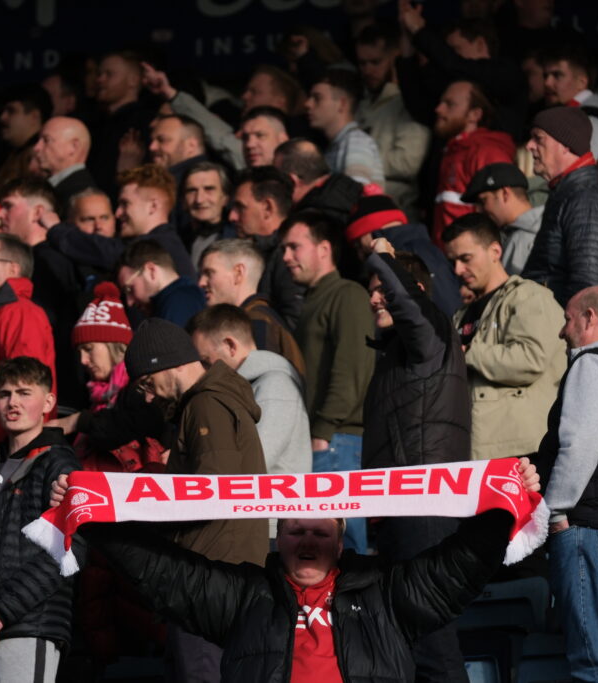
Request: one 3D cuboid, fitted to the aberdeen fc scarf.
[{"bbox_3d":[-0.033,0.460,15.600,1.360,0.300,0.140,-1,-5,7],"label":"aberdeen fc scarf"}]

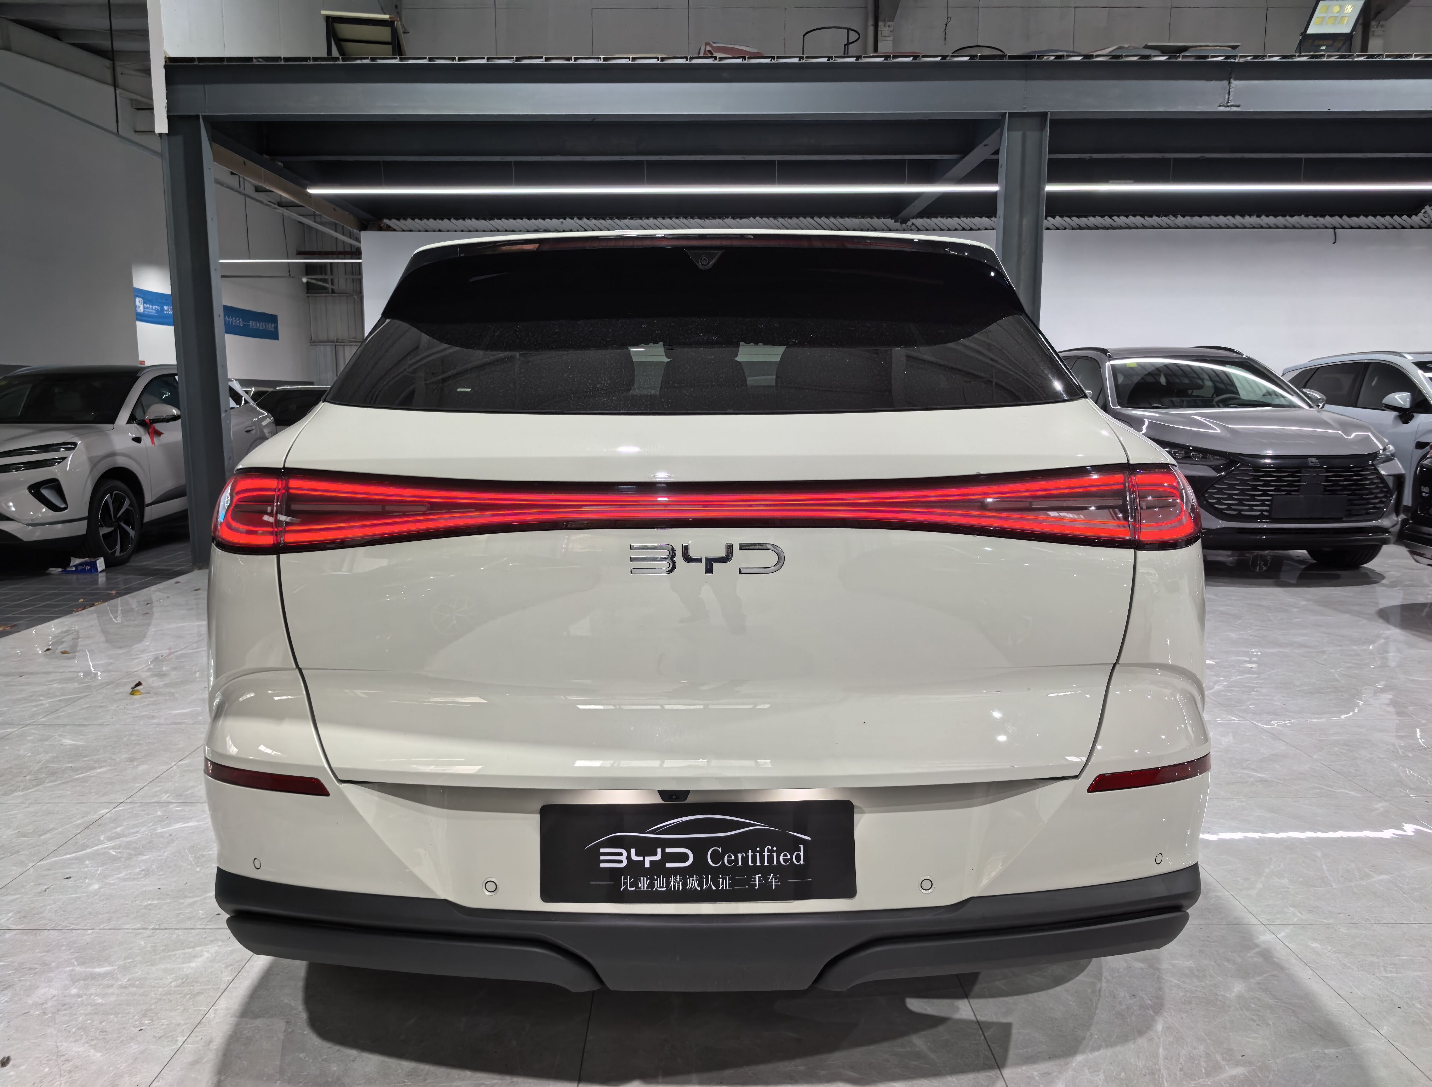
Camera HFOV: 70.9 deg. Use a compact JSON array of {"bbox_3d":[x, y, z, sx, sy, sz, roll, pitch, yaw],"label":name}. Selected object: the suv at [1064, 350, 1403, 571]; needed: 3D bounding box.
[{"bbox_3d":[3.894,-0.900,9.011,1.940,1.720,4.820,0,8,-1],"label":"suv"}]

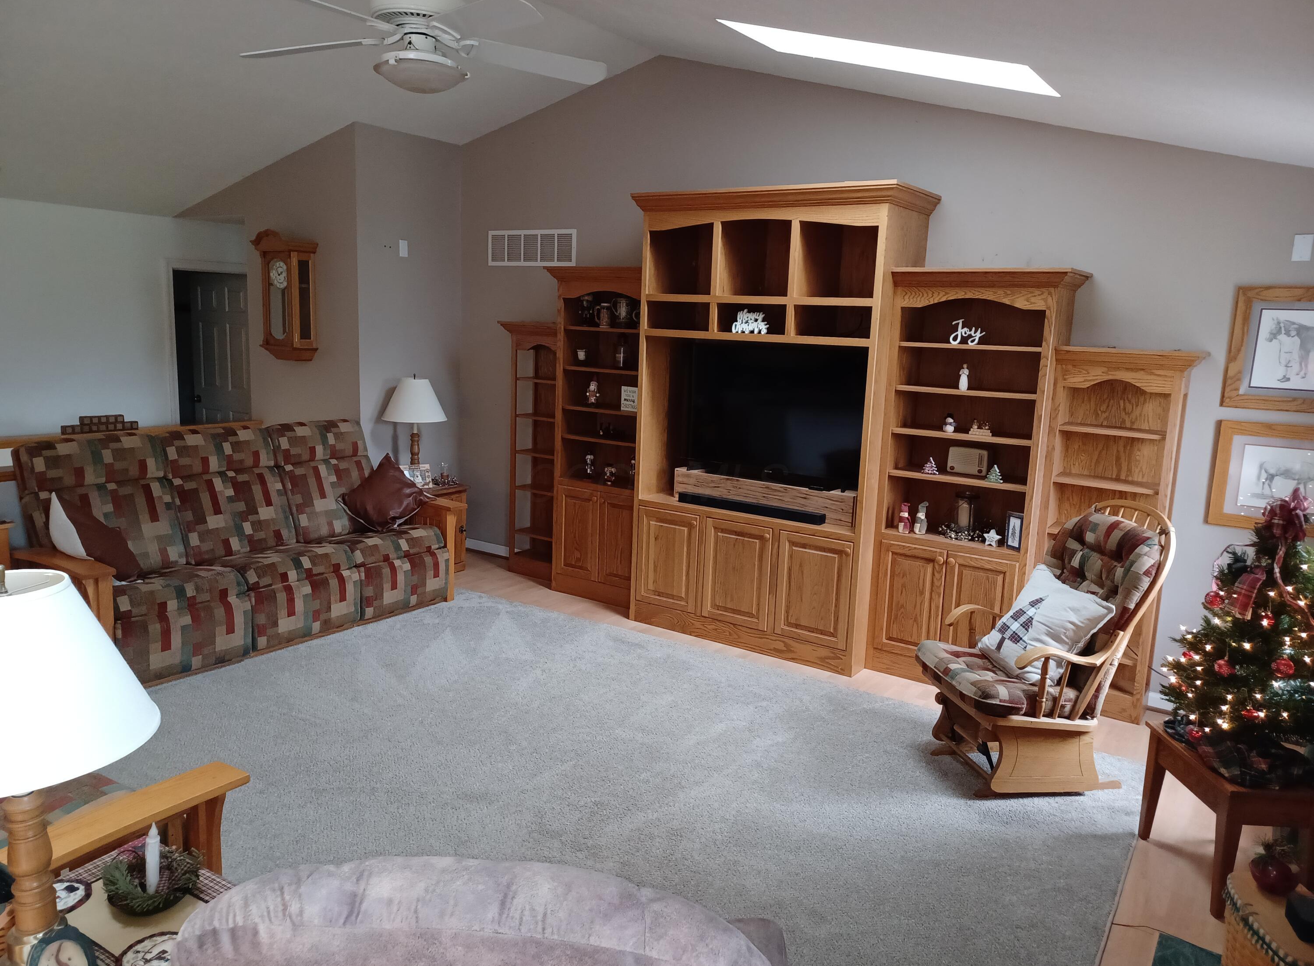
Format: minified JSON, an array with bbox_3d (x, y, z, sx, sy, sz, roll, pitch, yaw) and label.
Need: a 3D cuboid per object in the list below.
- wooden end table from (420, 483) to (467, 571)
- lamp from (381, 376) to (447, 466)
[{"bbox_3d":[-1.625,0.309,6.547,0.524,0.598,0.393,9,12,34],"label":"wooden end table"},{"bbox_3d":[-1.642,-0.359,6.446,0.434,0.751,0.434,9,12,34],"label":"lamp"}]

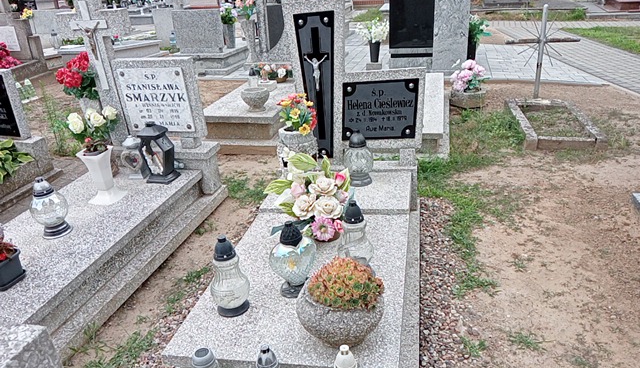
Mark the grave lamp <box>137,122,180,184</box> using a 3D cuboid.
[{"bbox_3d":[-0.984,-0.201,3.152,0.176,0.363,0.171,0,22,12],"label":"grave lamp"}]

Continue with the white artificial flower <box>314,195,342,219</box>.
[{"bbox_3d":[0.037,0.100,2.204,0.112,0.093,0.073,-4,-3,1],"label":"white artificial flower"}]

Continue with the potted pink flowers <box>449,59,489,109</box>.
[{"bbox_3d":[1.588,-1.075,5.536,0.418,0.473,0.396,0,22,12],"label":"potted pink flowers"}]

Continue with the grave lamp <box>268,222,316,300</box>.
[{"bbox_3d":[-0.107,0.277,1.943,0.179,0.290,0.127,-3,21,4],"label":"grave lamp"}]

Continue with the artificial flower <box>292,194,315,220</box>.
[{"bbox_3d":[-0.066,0.095,2.235,0.103,0.093,0.073,-5,2,-2],"label":"artificial flower"}]

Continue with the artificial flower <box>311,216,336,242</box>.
[{"bbox_3d":[0.015,0.196,2.218,0.108,0.103,0.049,-4,-3,0],"label":"artificial flower"}]

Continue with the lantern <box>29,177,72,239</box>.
[{"bbox_3d":[-1.363,0.110,2.617,0.184,0.291,0.184,-14,23,-27],"label":"lantern"}]

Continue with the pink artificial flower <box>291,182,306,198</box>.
[{"bbox_3d":[-0.099,0.029,2.402,0.073,0.077,0.070,-4,20,-2],"label":"pink artificial flower"}]

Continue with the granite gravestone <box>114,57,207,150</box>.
[{"bbox_3d":[-1.077,-0.547,3.497,0.530,0.588,0.106,2,21,14],"label":"granite gravestone"}]

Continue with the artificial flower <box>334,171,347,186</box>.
[{"bbox_3d":[0.095,-0.021,2.357,0.055,0.066,0.055,-3,20,2],"label":"artificial flower"}]

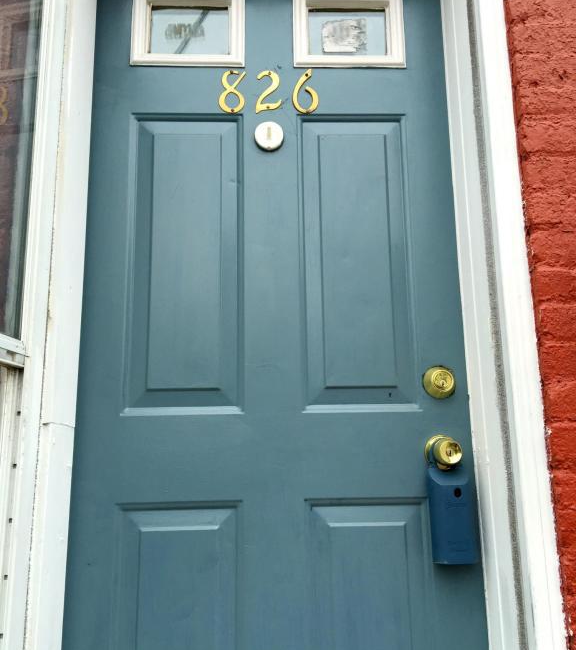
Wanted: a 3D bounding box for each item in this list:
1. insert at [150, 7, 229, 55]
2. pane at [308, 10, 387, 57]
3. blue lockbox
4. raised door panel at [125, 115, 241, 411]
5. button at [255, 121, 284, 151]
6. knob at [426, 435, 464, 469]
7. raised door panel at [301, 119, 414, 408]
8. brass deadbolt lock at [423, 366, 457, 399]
[{"bbox_3d":[-0.223,-0.668,1.461,0.177,0.127,0.020,0,-12,-2],"label":"insert"},{"bbox_3d":[0.137,-0.670,1.474,0.180,0.126,0.020,0,-12,-2],"label":"pane"},{"bbox_3d":[0.310,0.349,1.217,0.069,0.190,0.054,0,-12,-2],"label":"blue lockbox"},{"bbox_3d":[-0.212,-0.141,1.341,0.219,0.625,0.015,0,-12,-2],"label":"raised door panel"},{"bbox_3d":[-0.040,-0.409,1.398,0.064,0.066,0.014,0,-12,-2],"label":"button"},{"bbox_3d":[0.306,0.244,1.244,0.066,0.063,0.068,0,-12,-2],"label":"knob"},{"bbox_3d":[0.144,-0.145,1.354,0.219,0.625,0.015,0,-12,-2],"label":"raised door panel"},{"bbox_3d":[0.307,0.115,1.292,0.066,0.066,0.028,0,-12,-2],"label":"brass deadbolt lock"}]

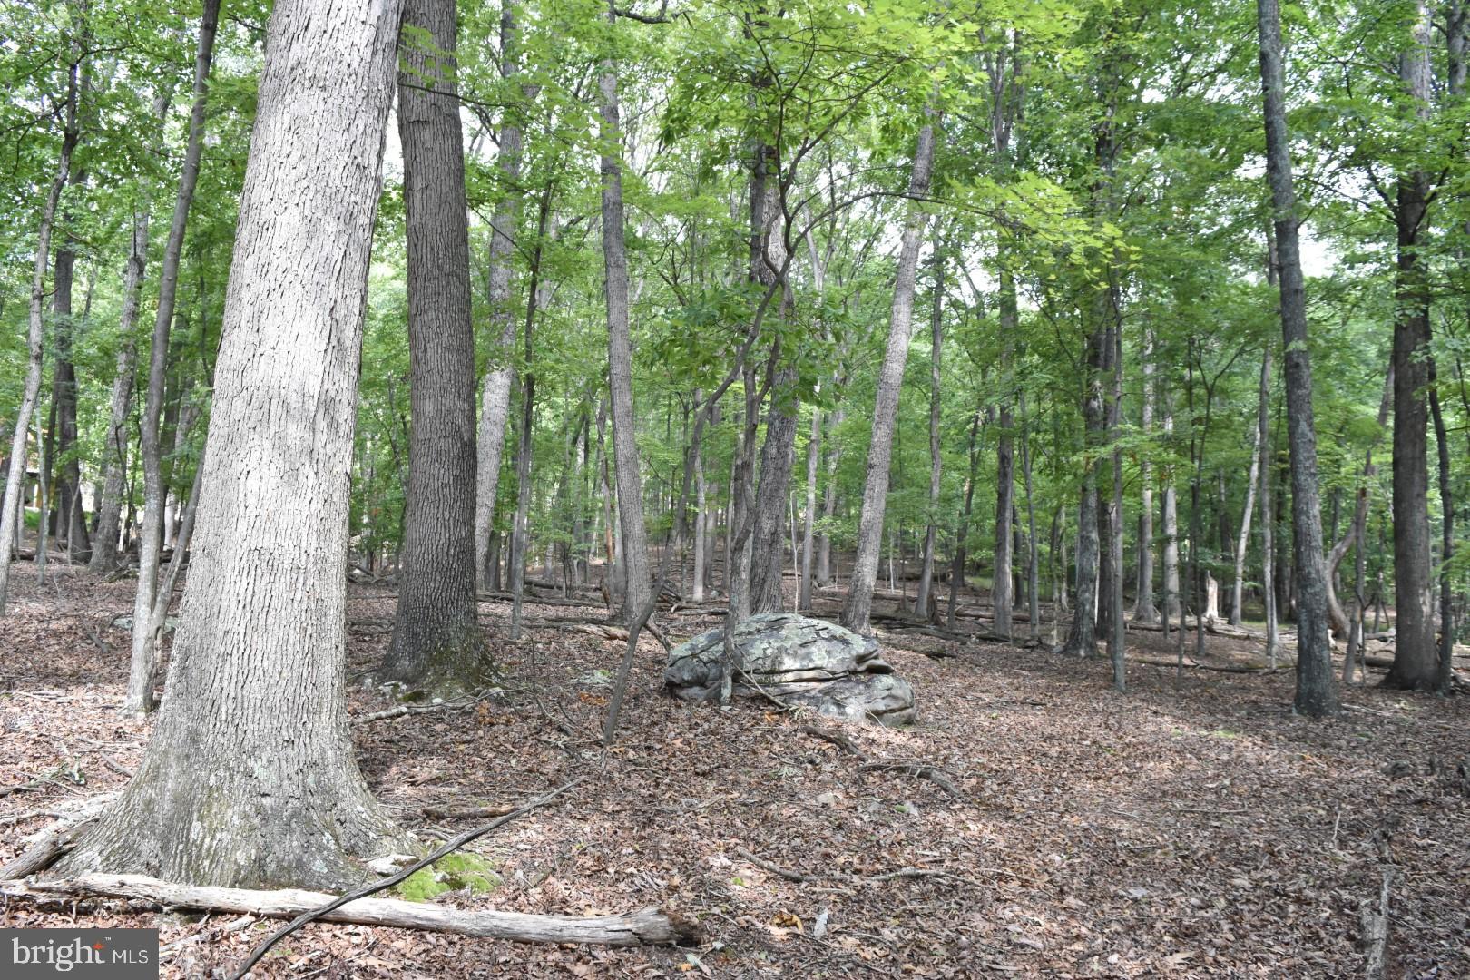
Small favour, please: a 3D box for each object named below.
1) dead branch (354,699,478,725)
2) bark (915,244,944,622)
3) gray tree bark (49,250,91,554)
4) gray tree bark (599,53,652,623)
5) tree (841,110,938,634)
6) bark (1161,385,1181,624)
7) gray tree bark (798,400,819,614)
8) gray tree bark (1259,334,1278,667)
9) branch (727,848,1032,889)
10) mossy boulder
[{"bbox_3d":[-2.414,1.667,8.409,0.180,0.110,1.176,1,-2,34],"label":"dead branch"},{"bbox_3d":[4.046,-1.199,22.775,0.328,7.770,0.328,2,-3,10],"label":"bark"},{"bbox_3d":[-16.545,-2.178,27.500,0.680,8.025,0.680,1,-4,-6],"label":"gray tree bark"},{"bbox_3d":[-1.980,-2.716,19.378,0.515,10.026,0.515,-3,-3,-5],"label":"gray tree bark"},{"bbox_3d":[2.693,-2.045,18.843,0.482,8.981,0.482,7,-3,7],"label":"tree"},{"bbox_3d":[9.575,0.305,24.219,0.375,5.260,0.375,-1,-3,22],"label":"bark"},{"bbox_3d":[1.732,0.399,25.189,0.286,4.692,0.286,2,-3,4],"label":"gray tree bark"},{"bbox_3d":[8.319,0.199,17.173,0.212,5.001,0.212,-1,-3,26],"label":"gray tree bark"},{"bbox_3d":[0.664,1.714,5.041,1.328,0.060,0.330,2,-2,8],"label":"branch"},{"bbox_3d":[0.492,1.523,9.550,2.050,0.950,1.300,0,-4,15],"label":"mossy boulder"}]

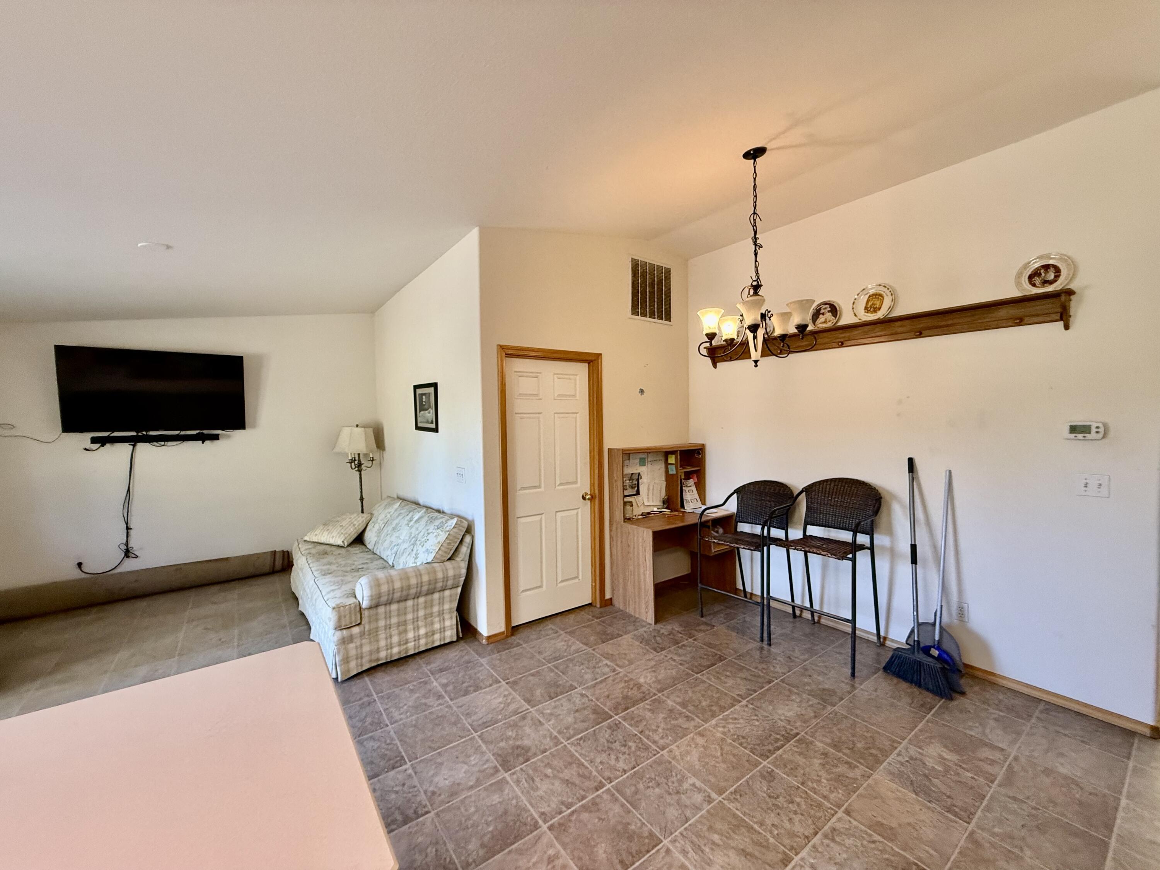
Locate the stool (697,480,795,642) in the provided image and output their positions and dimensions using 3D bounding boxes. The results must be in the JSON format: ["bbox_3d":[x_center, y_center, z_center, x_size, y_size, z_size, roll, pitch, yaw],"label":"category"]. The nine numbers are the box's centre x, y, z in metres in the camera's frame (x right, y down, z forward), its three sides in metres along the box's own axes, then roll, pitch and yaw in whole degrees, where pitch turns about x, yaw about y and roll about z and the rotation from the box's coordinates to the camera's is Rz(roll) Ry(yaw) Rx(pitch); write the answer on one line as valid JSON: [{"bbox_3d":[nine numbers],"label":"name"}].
[{"bbox_3d":[1.329,0.902,3.641,0.605,1.070,0.555,-2,3,-37],"label":"stool"}]

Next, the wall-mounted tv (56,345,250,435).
[{"bbox_3d":[-3.984,-0.412,4.451,1.308,0.754,0.075,-3,11,-36],"label":"wall-mounted tv"}]

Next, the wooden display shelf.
[{"bbox_3d":[1.851,-0.670,3.337,0.131,0.198,2.298,-3,3,-36],"label":"wooden display shelf"}]

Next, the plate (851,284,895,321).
[{"bbox_3d":[1.986,-0.892,3.182,0.033,0.260,0.262,12,-6,-36],"label":"plate"}]

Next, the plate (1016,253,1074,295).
[{"bbox_3d":[2.452,-0.847,2.482,0.027,0.228,0.228,9,-4,-36],"label":"plate"}]

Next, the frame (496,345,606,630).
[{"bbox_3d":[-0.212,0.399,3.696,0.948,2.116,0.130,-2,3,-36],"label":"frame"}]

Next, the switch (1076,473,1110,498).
[{"bbox_3d":[2.637,0.262,2.415,0.013,0.114,0.117,-3,3,-36],"label":"switch"}]

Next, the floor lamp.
[{"bbox_3d":[-2.402,0.661,5.137,0.430,1.552,0.430,-2,3,-36],"label":"floor lamp"}]

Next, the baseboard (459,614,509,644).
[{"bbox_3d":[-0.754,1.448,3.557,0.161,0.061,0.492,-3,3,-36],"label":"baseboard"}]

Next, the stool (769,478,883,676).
[{"bbox_3d":[1.686,0.877,3.176,0.620,1.142,0.565,-2,3,-39],"label":"stool"}]

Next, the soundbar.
[{"bbox_3d":[-4.018,0.037,4.478,0.915,0.062,0.090,-2,3,-36],"label":"soundbar"}]

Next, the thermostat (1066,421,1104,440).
[{"bbox_3d":[2.609,-0.019,2.425,0.030,0.090,0.136,-3,3,-36],"label":"thermostat"}]

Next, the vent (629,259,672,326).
[{"bbox_3d":[0.649,-1.291,4.229,0.550,0.548,0.028,-2,3,-36],"label":"vent"}]

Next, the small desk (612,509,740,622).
[{"bbox_3d":[0.822,1.065,4.080,1.025,0.728,0.515,-3,3,-36],"label":"small desk"}]

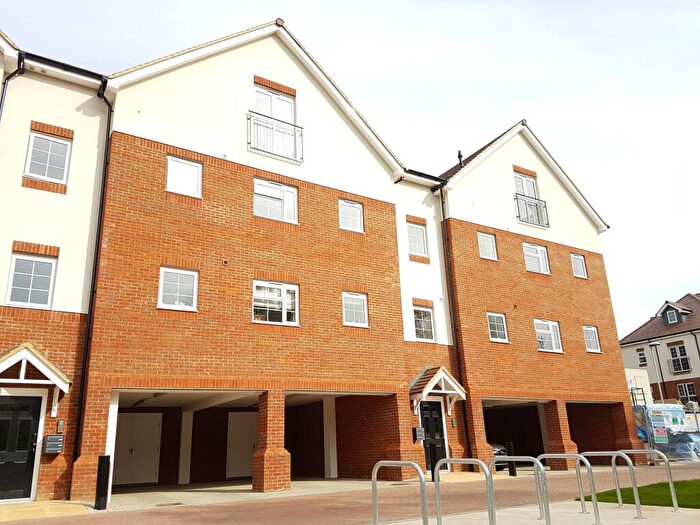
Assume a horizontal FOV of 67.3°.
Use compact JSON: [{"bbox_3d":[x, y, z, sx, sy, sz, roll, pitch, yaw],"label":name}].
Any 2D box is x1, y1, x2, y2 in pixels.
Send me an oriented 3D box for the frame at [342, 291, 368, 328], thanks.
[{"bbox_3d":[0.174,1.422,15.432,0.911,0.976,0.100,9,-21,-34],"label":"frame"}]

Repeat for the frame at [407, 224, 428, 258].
[{"bbox_3d":[2.261,-0.732,17.675,0.790,1.019,0.090,10,-21,-33],"label":"frame"}]

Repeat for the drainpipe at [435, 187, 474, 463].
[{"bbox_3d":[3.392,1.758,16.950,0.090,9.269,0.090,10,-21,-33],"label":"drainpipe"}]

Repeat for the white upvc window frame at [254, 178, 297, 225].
[{"bbox_3d":[-2.018,-1.660,14.474,1.342,1.082,0.090,10,-21,-33],"label":"white upvc window frame"}]

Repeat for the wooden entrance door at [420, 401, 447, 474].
[{"bbox_3d":[2.577,5.336,16.149,0.894,2.078,0.080,9,-21,-34],"label":"wooden entrance door"}]

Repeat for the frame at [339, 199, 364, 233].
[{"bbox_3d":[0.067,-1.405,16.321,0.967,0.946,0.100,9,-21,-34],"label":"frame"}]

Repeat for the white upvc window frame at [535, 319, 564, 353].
[{"bbox_3d":[7.115,2.653,18.827,1.344,1.116,0.090,9,-21,-31],"label":"white upvc window frame"}]

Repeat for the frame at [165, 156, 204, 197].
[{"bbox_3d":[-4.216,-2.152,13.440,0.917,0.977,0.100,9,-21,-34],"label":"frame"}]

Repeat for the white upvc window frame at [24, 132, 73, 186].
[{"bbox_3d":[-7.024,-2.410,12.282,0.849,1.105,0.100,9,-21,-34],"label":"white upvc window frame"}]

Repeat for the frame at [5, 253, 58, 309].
[{"bbox_3d":[-6.600,0.410,10.912,0.798,1.047,0.090,10,-21,-33],"label":"frame"}]

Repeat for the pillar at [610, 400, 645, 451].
[{"bbox_3d":[10.505,6.477,19.920,0.770,2.225,0.690,9,-21,-31],"label":"pillar"}]

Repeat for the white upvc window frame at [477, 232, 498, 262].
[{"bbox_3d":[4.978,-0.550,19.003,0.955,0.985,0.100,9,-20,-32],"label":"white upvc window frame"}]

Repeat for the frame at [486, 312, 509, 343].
[{"bbox_3d":[4.953,2.198,17.580,0.870,0.946,0.090,9,-21,-31],"label":"frame"}]

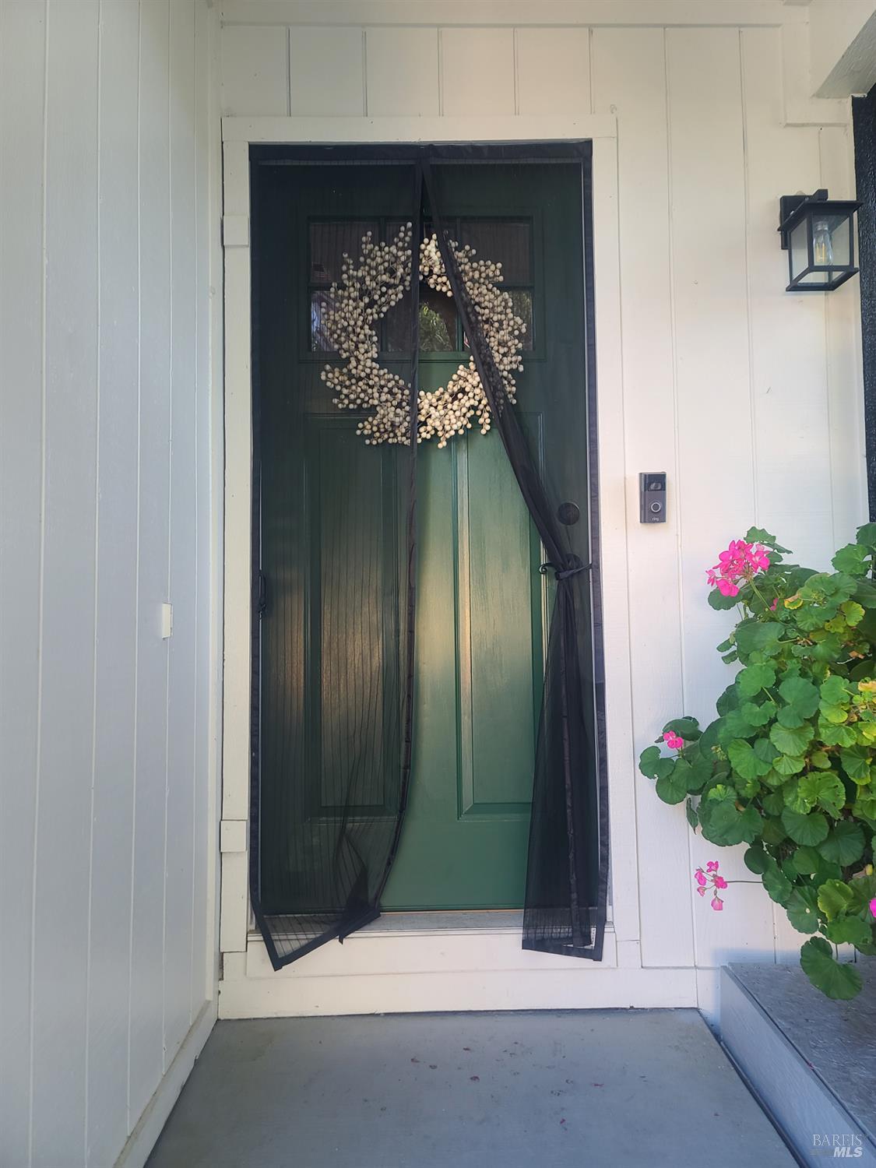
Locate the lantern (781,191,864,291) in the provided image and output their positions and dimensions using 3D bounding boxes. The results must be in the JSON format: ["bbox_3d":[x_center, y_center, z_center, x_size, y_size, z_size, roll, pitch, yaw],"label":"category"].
[{"bbox_3d":[0.956,-0.886,2.128,0.144,0.271,0.184,-1,-4,-1],"label":"lantern"}]

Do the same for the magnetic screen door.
[{"bbox_3d":[-0.033,-0.113,2.136,0.901,2.095,0.079,-1,-4,-1],"label":"magnetic screen door"}]

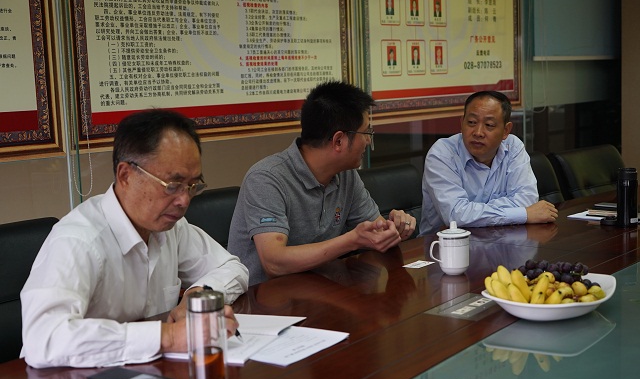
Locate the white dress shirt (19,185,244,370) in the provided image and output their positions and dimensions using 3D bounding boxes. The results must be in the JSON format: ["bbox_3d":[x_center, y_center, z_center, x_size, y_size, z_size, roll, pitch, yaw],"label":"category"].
[{"bbox_3d":[-0.406,0.237,1.913,0.540,0.480,0.620,3,9,39],"label":"white dress shirt"}]

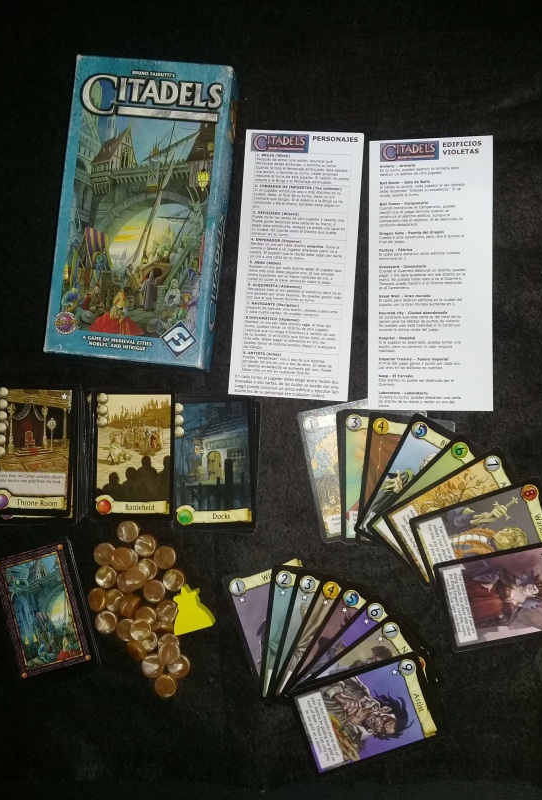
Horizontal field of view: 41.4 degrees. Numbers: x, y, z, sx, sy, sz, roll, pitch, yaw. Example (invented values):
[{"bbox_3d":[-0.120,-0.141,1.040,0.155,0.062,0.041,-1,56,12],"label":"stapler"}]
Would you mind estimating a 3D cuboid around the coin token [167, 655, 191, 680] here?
[{"bbox_3d":[-0.062,0.180,0.486,0.015,0.006,0.015,0,87,4],"label":"coin token"}]

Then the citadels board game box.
[{"bbox_3d":[-0.086,-0.126,0.493,0.106,0.036,0.201,6,89,4],"label":"citadels board game box"}]

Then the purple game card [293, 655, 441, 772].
[{"bbox_3d":[0.065,0.208,0.475,0.090,0.001,0.059,-20,86,3],"label":"purple game card"}]

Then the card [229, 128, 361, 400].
[{"bbox_3d":[0.018,-0.095,0.503,0.084,0.001,0.188,4,88,3],"label":"card"}]

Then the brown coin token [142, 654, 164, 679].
[{"bbox_3d":[-0.080,0.180,0.487,0.015,0.006,0.015,0,87,4],"label":"brown coin token"}]

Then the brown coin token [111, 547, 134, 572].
[{"bbox_3d":[-0.104,0.111,0.499,0.015,0.005,0.015,0,86,7],"label":"brown coin token"}]

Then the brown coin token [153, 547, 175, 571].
[{"bbox_3d":[-0.074,0.110,0.500,0.015,0.005,0.015,0,88,3],"label":"brown coin token"}]

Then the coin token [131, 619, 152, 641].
[{"bbox_3d":[-0.090,0.158,0.494,0.015,0.005,0.015,0,88,3],"label":"coin token"}]

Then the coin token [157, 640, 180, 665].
[{"bbox_3d":[-0.068,0.170,0.481,0.015,0.006,0.015,0,95,4],"label":"coin token"}]

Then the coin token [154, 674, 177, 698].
[{"bbox_3d":[-0.072,0.198,0.494,0.015,0.005,0.015,0,86,7],"label":"coin token"}]

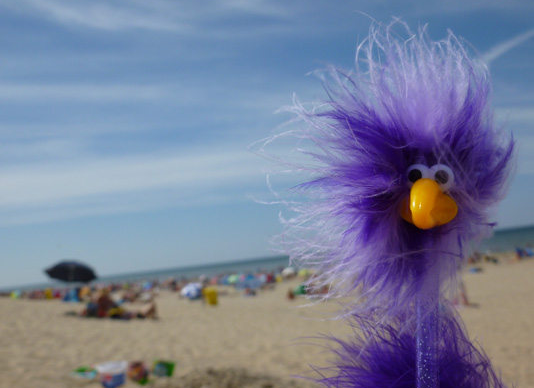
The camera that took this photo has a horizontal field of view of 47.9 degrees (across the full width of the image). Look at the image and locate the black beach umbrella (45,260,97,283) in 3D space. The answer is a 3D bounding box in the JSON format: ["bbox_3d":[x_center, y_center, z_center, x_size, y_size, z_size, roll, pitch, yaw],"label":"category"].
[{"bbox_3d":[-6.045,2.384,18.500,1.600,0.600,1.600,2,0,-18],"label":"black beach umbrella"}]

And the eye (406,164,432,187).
[{"bbox_3d":[0.061,-0.007,0.242,0.010,0.010,0.007,-2,-2,22],"label":"eye"}]

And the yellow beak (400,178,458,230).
[{"bbox_3d":[0.064,0.004,0.238,0.022,0.021,0.017,-2,-2,24],"label":"yellow beak"}]

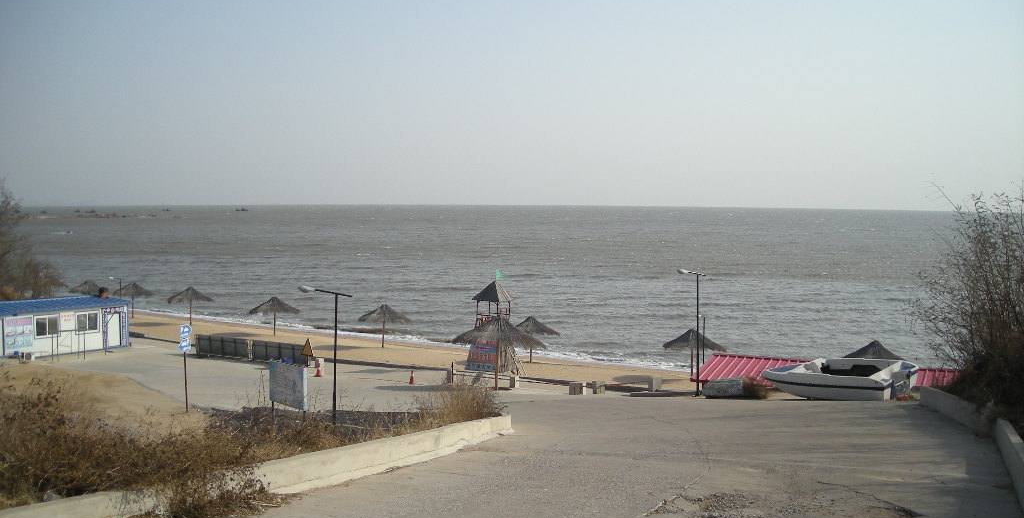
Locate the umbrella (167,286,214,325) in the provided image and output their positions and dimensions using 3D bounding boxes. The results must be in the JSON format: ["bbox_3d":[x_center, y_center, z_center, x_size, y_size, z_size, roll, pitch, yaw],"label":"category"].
[{"bbox_3d":[-24.650,3.610,79.470,3.520,2.920,3.520,0,3,0],"label":"umbrella"}]

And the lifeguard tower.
[{"bbox_3d":[-1.074,4.246,64.145,2.600,5.800,2.400,2,4,30],"label":"lifeguard tower"}]

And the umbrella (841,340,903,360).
[{"bbox_3d":[20.037,6.079,57.086,3.800,3.200,3.800,0,3,0],"label":"umbrella"}]

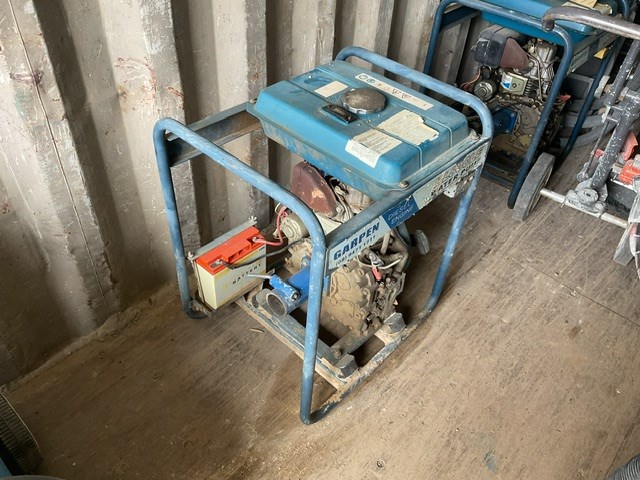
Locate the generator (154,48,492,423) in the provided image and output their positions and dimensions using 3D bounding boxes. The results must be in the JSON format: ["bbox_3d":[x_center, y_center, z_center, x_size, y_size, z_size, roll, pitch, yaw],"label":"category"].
[{"bbox_3d":[0.004,-0.029,1.326,0.488,0.677,0.565,34,50,29],"label":"generator"}]

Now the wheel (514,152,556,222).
[{"bbox_3d":[0.754,-0.181,1.890,0.041,0.252,0.252,27,47,24],"label":"wheel"}]

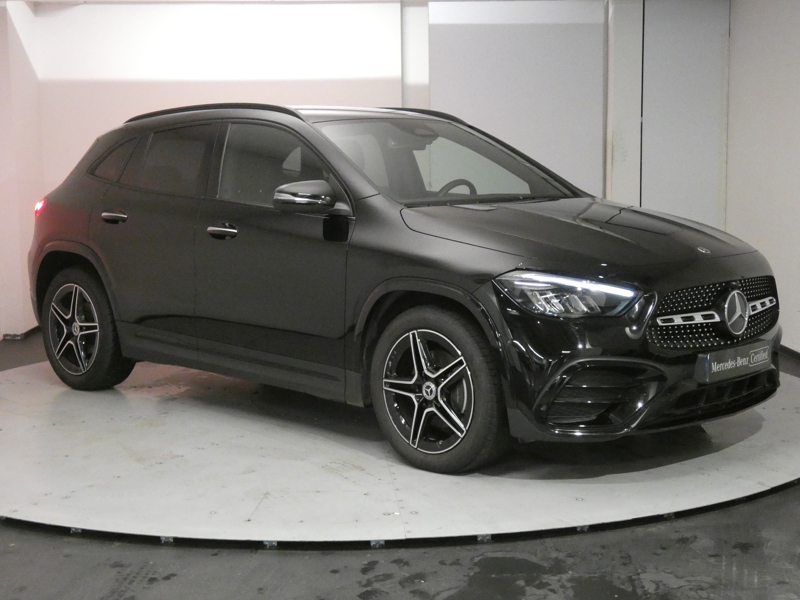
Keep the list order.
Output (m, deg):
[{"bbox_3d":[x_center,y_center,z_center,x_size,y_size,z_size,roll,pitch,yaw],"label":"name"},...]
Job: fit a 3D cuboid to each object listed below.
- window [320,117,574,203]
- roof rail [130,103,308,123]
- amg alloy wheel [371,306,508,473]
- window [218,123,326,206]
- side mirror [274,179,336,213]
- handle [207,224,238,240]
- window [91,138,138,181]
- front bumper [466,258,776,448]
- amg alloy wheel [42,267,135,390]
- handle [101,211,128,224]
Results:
[{"bbox_3d":[0.217,-0.720,5.795,1.340,0.110,0.860,-8,38,-46],"label":"window"},{"bbox_3d":[-1.030,-0.980,6.136,1.620,0.120,0.080,6,9,43],"label":"roof rail"},{"bbox_3d":[0.175,0.365,4.859,0.715,0.715,0.240,6,9,43],"label":"amg alloy wheel"},{"bbox_3d":[-0.596,-0.647,5.558,0.920,0.450,0.060,6,-14,43],"label":"window"},{"bbox_3d":[-0.409,-0.463,5.169,0.210,0.150,0.230,6,9,43],"label":"side mirror"},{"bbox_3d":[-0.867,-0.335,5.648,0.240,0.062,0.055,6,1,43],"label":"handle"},{"bbox_3d":[-1.627,-0.796,6.568,0.050,0.260,0.370,22,-9,-38],"label":"window"},{"bbox_3d":[1.163,0.195,5.013,0.660,0.620,1.800,6,9,43],"label":"front bumper"},{"bbox_3d":[-1.811,0.157,6.719,0.715,0.715,0.240,6,9,43],"label":"amg alloy wheel"},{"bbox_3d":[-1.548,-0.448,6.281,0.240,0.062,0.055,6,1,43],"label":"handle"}]

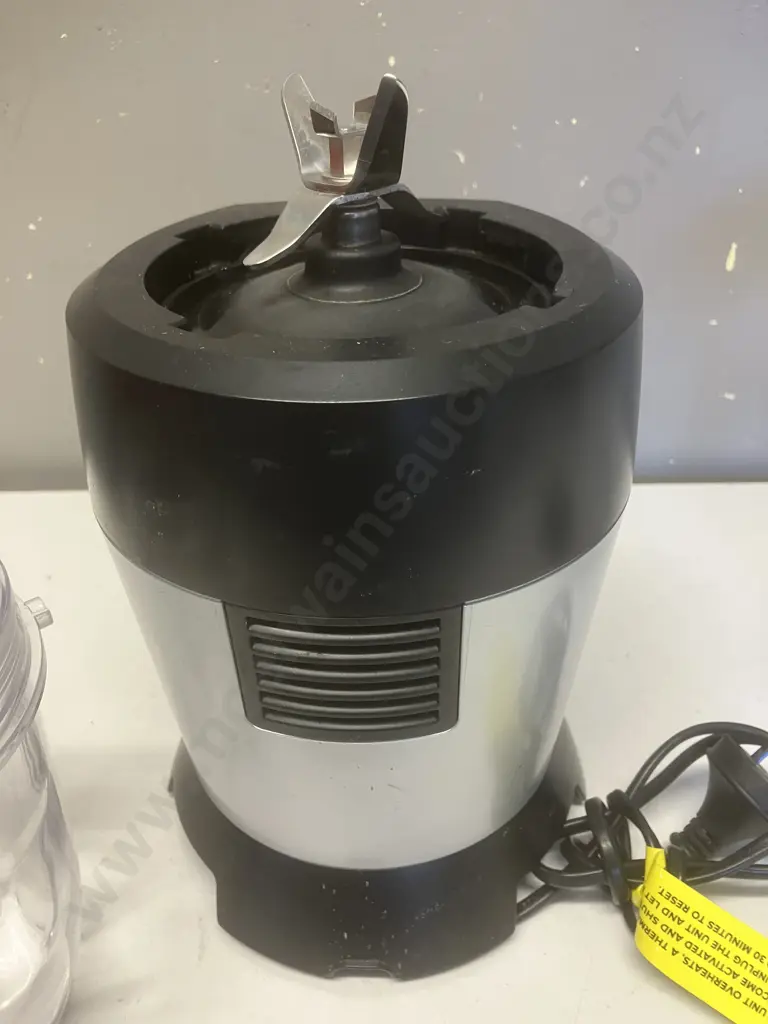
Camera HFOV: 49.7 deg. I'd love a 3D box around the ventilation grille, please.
[{"bbox_3d":[-0.009,0.036,0.190,0.052,0.044,0.011,0,38,3],"label":"ventilation grille"}]

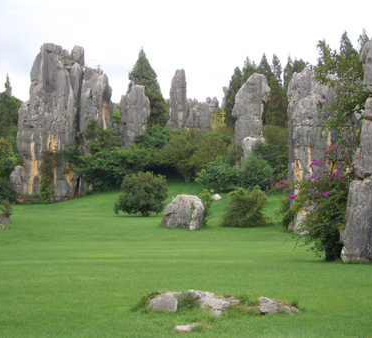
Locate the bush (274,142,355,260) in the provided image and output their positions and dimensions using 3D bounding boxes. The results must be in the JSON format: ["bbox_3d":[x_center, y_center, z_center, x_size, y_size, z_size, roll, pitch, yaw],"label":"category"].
[{"bbox_3d":[2.863,0.724,25.500,1.827,2.629,1.800,0,0,0],"label":"bush"}]

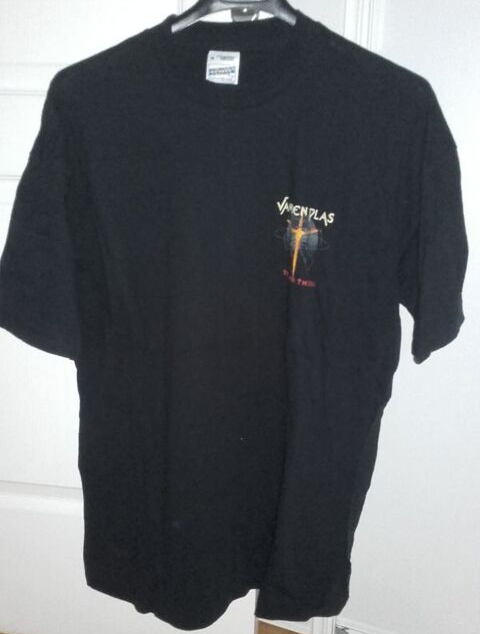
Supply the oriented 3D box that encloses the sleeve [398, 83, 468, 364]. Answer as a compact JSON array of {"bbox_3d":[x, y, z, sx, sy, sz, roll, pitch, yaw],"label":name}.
[{"bbox_3d":[0.231,-0.114,0.803,0.095,0.325,0.140,3,13,4],"label":"sleeve"}]

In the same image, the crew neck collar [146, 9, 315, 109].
[{"bbox_3d":[-0.012,-0.293,0.749,0.188,0.108,0.090,3,13,4],"label":"crew neck collar"}]

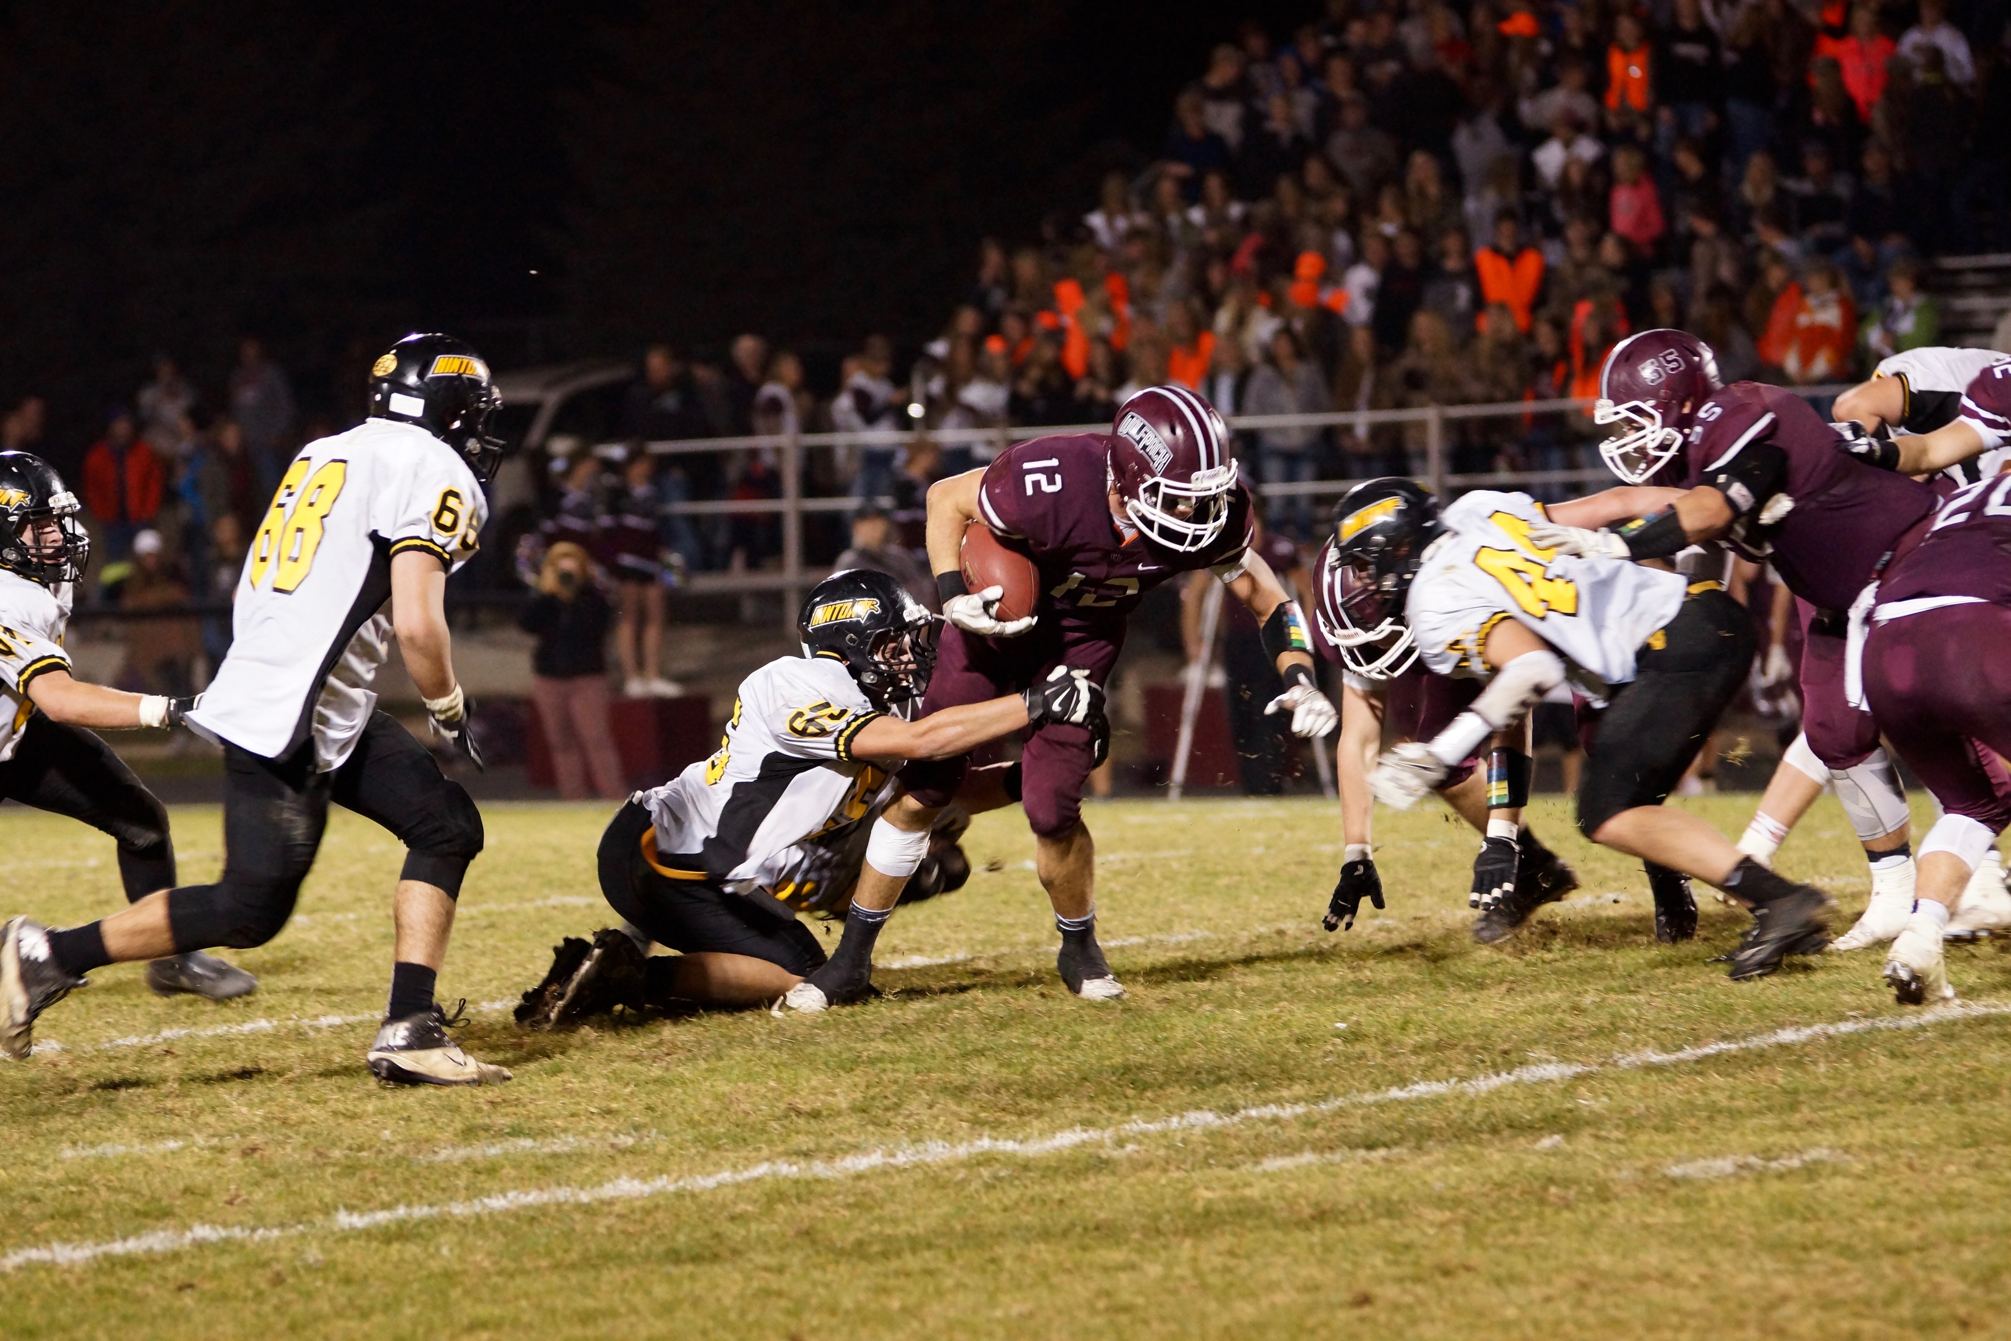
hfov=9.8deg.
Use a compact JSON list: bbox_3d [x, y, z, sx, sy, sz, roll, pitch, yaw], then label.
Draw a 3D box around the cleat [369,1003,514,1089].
[{"bbox_3d":[-1.265,0.839,26.200,0.315,0.155,0.110,0,0,-12],"label":"cleat"}]

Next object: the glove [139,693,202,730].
[{"bbox_3d":[-2.067,0.106,29.200,0.190,0.100,0.080,2,-24,-6],"label":"glove"}]

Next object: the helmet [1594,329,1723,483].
[{"bbox_3d":[1.550,-0.648,28.094,0.345,0.306,0.245,-18,3,-17],"label":"helmet"}]

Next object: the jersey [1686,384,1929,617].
[{"bbox_3d":[2.001,-0.434,29.200,0.640,0.380,0.540,39,-6,-3],"label":"jersey"}]

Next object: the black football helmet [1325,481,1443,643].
[{"bbox_3d":[0.921,-0.301,28.794,0.341,0.303,0.242,-32,6,-18],"label":"black football helmet"}]

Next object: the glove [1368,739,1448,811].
[{"bbox_3d":[1.036,0.271,30.200,0.200,0.140,0.090,-30,-36,0],"label":"glove"}]

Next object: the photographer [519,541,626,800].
[{"bbox_3d":[-2.528,0.018,68.500,0.580,1.580,0.450,-2,0,-2],"label":"photographer"}]

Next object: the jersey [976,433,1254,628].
[{"bbox_3d":[0.268,-0.335,28.400,0.580,0.360,0.620,8,-38,-32],"label":"jersey"}]

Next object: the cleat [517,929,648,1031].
[{"bbox_3d":[-1.039,0.759,28.900,0.140,0.300,0.110,29,0,-45],"label":"cleat"}]

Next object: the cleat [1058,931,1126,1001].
[{"bbox_3d":[0.204,0.703,27.900,0.110,0.155,0.290,-3,7,-22],"label":"cleat"}]

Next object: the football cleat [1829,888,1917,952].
[{"bbox_3d":[2.201,0.639,29.800,0.290,0.150,0.110,-11,7,-40],"label":"football cleat"}]

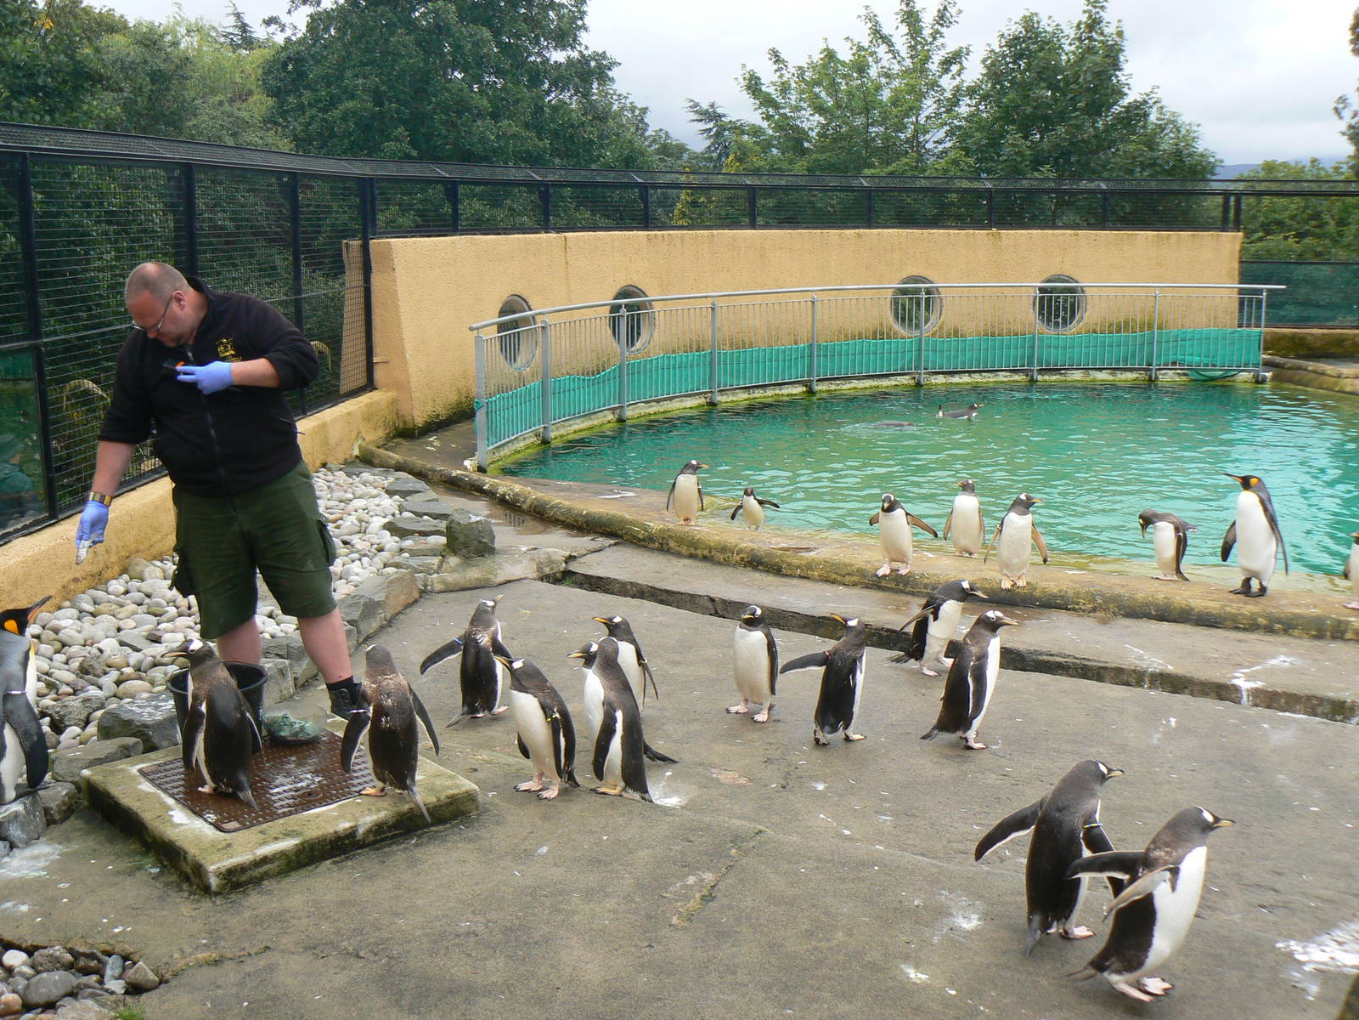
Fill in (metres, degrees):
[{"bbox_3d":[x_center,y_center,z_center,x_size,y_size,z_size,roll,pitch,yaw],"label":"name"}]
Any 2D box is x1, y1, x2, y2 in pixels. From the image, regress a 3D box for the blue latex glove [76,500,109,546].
[{"bbox_3d":[-2.054,0.046,4.950,0.105,0.165,0.100,4,12,15],"label":"blue latex glove"}]

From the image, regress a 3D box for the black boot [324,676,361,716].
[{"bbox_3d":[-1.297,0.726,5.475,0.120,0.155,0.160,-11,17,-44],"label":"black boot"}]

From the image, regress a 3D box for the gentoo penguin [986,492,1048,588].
[{"bbox_3d":[1.832,0.147,7.646,0.290,0.510,0.230,1,12,4],"label":"gentoo penguin"}]

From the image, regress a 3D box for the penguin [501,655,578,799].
[{"bbox_3d":[-0.477,0.733,4.874,0.340,0.485,0.250,-8,14,-37],"label":"penguin"}]

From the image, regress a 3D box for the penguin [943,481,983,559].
[{"bbox_3d":[1.722,0.035,8.482,0.245,0.460,0.210,2,12,10],"label":"penguin"}]

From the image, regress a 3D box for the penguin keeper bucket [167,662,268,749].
[{"bbox_3d":[-1.679,0.720,5.149,0.352,0.240,0.352,0,11,0],"label":"penguin keeper bucket"}]

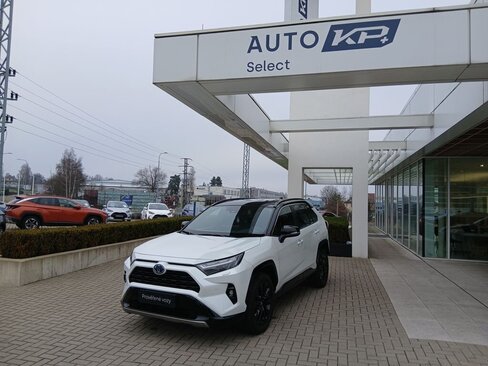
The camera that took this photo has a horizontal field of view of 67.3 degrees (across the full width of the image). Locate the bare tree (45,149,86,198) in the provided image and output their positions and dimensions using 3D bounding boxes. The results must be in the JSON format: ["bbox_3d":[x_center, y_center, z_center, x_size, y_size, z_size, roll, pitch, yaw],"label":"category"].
[{"bbox_3d":[-26.725,-0.826,54.973,6.000,8.780,5.600,1,-3,0],"label":"bare tree"}]

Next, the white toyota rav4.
[{"bbox_3d":[0.103,1.090,6.220,1.870,1.680,4.600,0,-3,28],"label":"white toyota rav4"}]

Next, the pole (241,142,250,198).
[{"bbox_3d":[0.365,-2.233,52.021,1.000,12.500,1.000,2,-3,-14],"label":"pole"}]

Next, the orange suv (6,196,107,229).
[{"bbox_3d":[-8.980,1.450,17.800,4.500,1.650,1.865,3,-3,-39],"label":"orange suv"}]

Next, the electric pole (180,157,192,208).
[{"bbox_3d":[-11.706,-0.079,74.999,2.400,9.750,0.900,2,-3,-6],"label":"electric pole"}]

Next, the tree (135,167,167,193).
[{"bbox_3d":[-14.299,0.655,55.974,5.000,6.450,4.900,1,-3,0],"label":"tree"}]

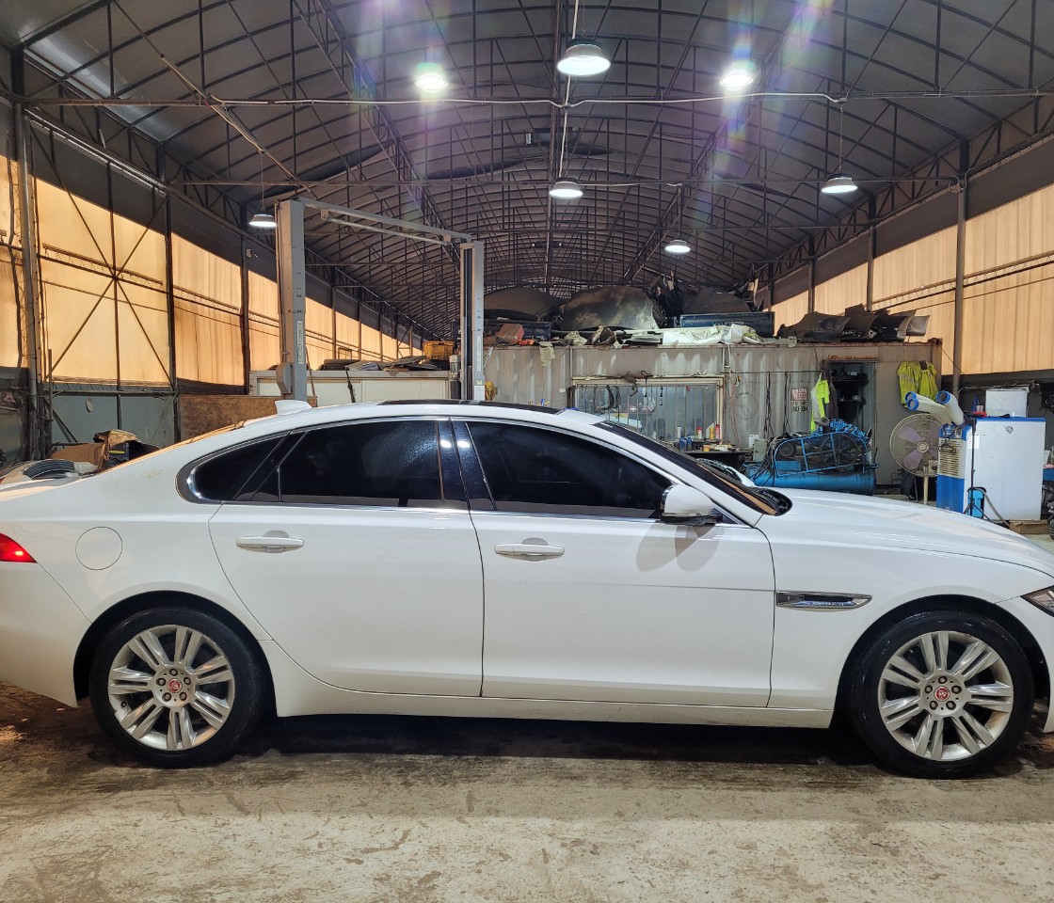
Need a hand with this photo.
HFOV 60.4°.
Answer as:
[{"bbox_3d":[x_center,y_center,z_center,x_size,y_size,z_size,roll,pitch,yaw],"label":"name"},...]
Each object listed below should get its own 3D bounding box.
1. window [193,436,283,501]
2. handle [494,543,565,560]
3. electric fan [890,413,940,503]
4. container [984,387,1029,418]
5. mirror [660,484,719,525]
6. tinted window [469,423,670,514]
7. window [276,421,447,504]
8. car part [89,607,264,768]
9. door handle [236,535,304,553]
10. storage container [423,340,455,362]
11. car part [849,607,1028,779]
[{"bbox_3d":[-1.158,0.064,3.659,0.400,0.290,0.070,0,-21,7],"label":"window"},{"bbox_3d":[0.011,0.372,3.417,0.267,0.058,0.055,0,3,2],"label":"handle"},{"bbox_3d":[5.131,0.140,11.735,0.840,1.270,0.500,2,4,30],"label":"electric fan"},{"bbox_3d":[5.564,-0.568,10.500,0.430,0.355,0.360,1,3,28],"label":"container"},{"bbox_3d":[0.603,0.195,3.407,0.200,0.145,0.230,0,3,2],"label":"mirror"},{"bbox_3d":[0.215,0.064,3.555,0.940,0.390,0.070,0,-20,2],"label":"tinted window"},{"bbox_3d":[-0.662,0.049,3.581,0.650,0.370,0.050,0,-21,2],"label":"window"},{"bbox_3d":[-1.379,0.907,3.638,0.675,0.675,0.245,0,3,2],"label":"car part"},{"bbox_3d":[-0.987,0.358,3.473,0.262,0.060,0.050,0,3,2],"label":"door handle"},{"bbox_3d":[-1.650,-1.880,16.968,0.540,0.380,0.450,-1,3,-14],"label":"storage container"},{"bbox_3d":[1.579,0.904,3.514,0.675,0.675,0.245,0,3,2],"label":"car part"}]

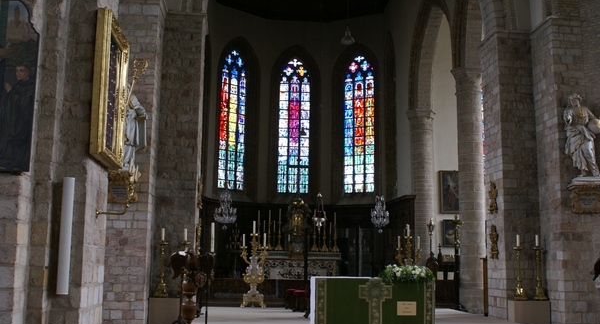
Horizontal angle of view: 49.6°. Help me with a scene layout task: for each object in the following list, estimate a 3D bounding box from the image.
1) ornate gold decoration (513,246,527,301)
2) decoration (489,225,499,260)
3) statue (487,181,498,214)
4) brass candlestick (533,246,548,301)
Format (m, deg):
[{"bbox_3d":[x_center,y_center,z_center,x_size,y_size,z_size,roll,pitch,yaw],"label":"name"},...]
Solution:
[{"bbox_3d":[4.630,2.352,13.709,0.300,1.123,0.300,1,-8,-6],"label":"ornate gold decoration"},{"bbox_3d":[4.571,1.878,15.354,0.170,0.798,0.400,1,-8,-6],"label":"decoration"},{"bbox_3d":[4.446,0.829,14.972,0.140,0.763,0.270,2,-9,-6],"label":"statue"},{"bbox_3d":[5.397,2.507,14.539,0.310,1.194,0.310,2,-9,-6],"label":"brass candlestick"}]

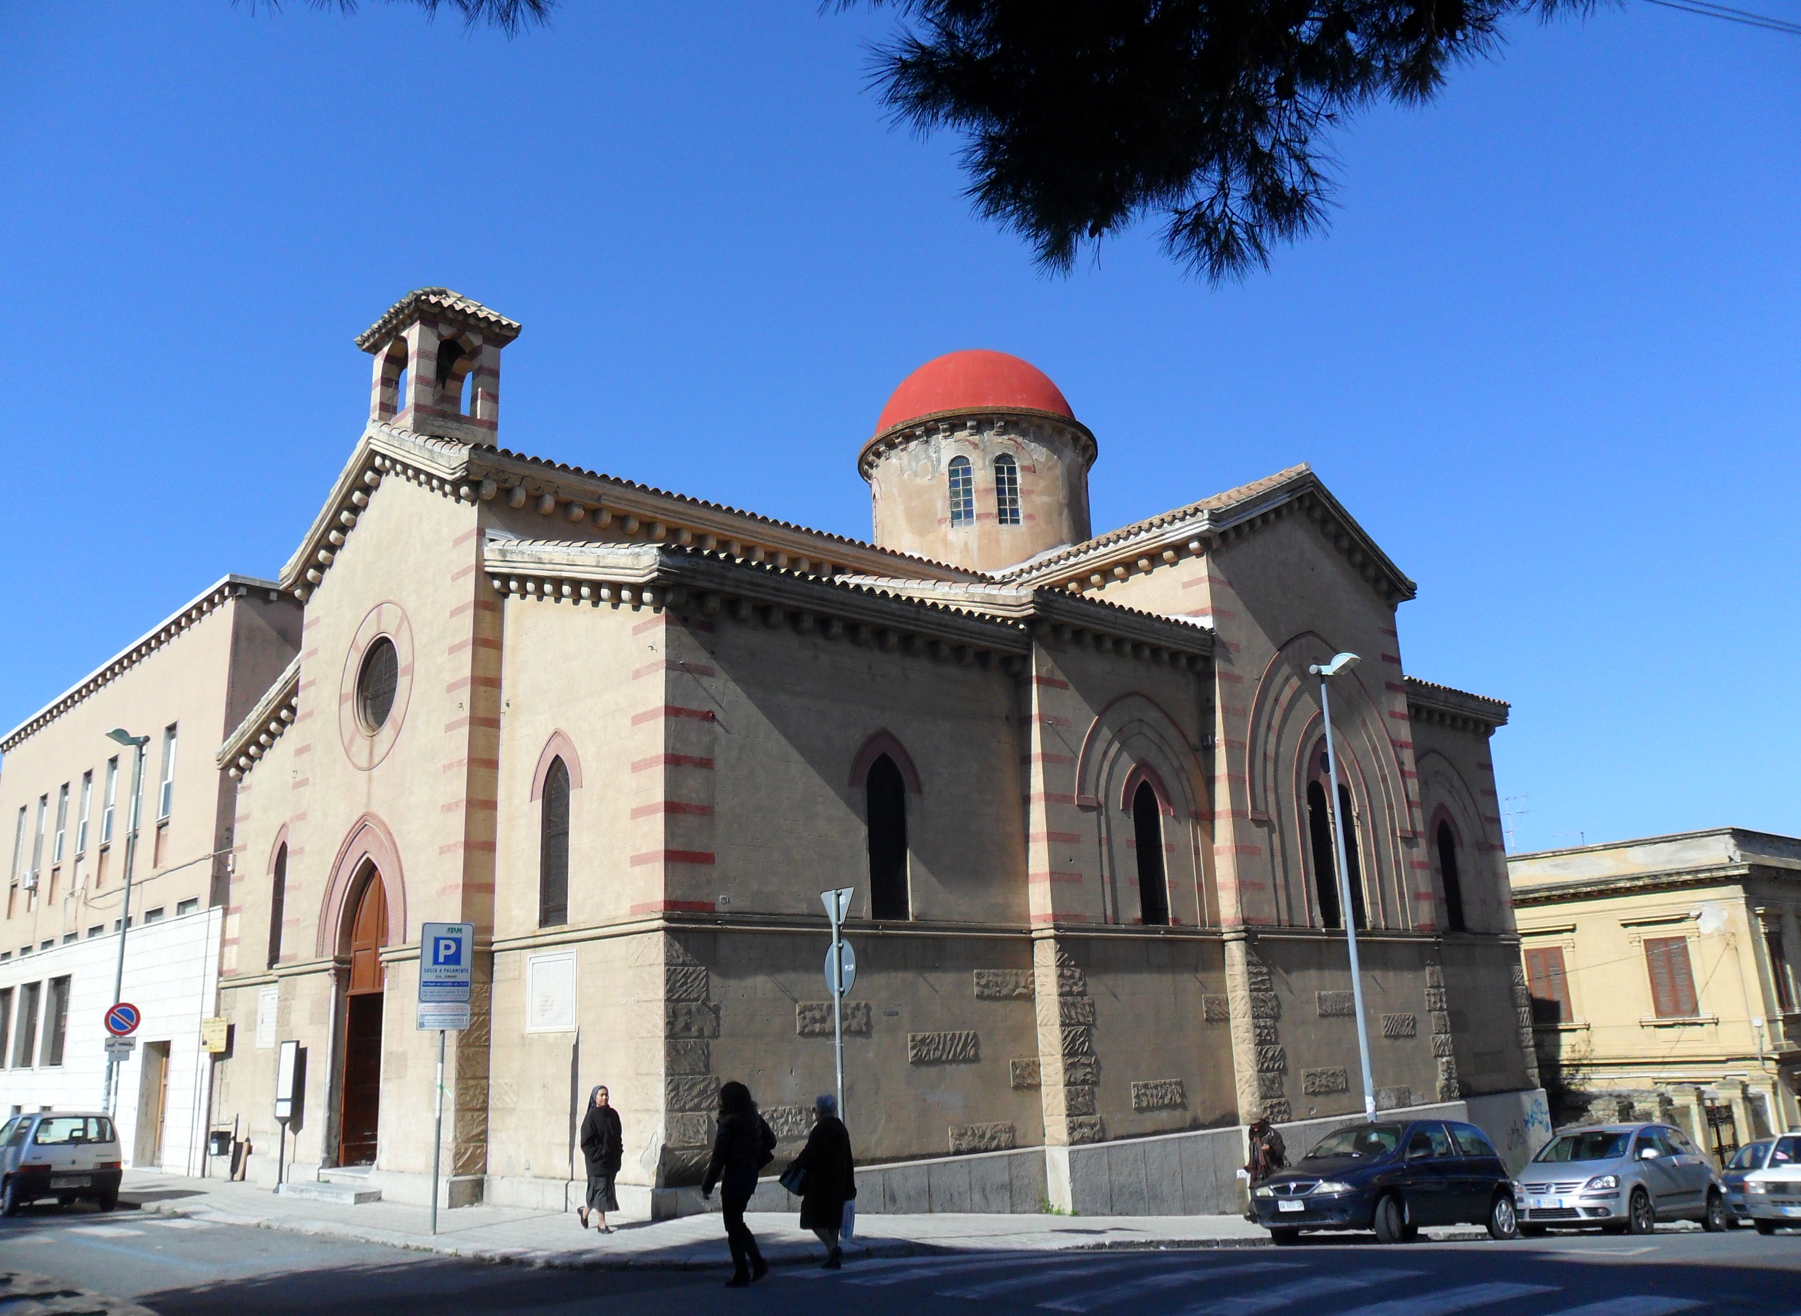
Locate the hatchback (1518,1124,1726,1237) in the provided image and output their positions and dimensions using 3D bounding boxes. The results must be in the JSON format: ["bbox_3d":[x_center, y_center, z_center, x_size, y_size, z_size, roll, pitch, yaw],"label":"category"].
[{"bbox_3d":[10.790,7.862,21.251,4.205,1.580,1.760,17,-28,-37],"label":"hatchback"}]

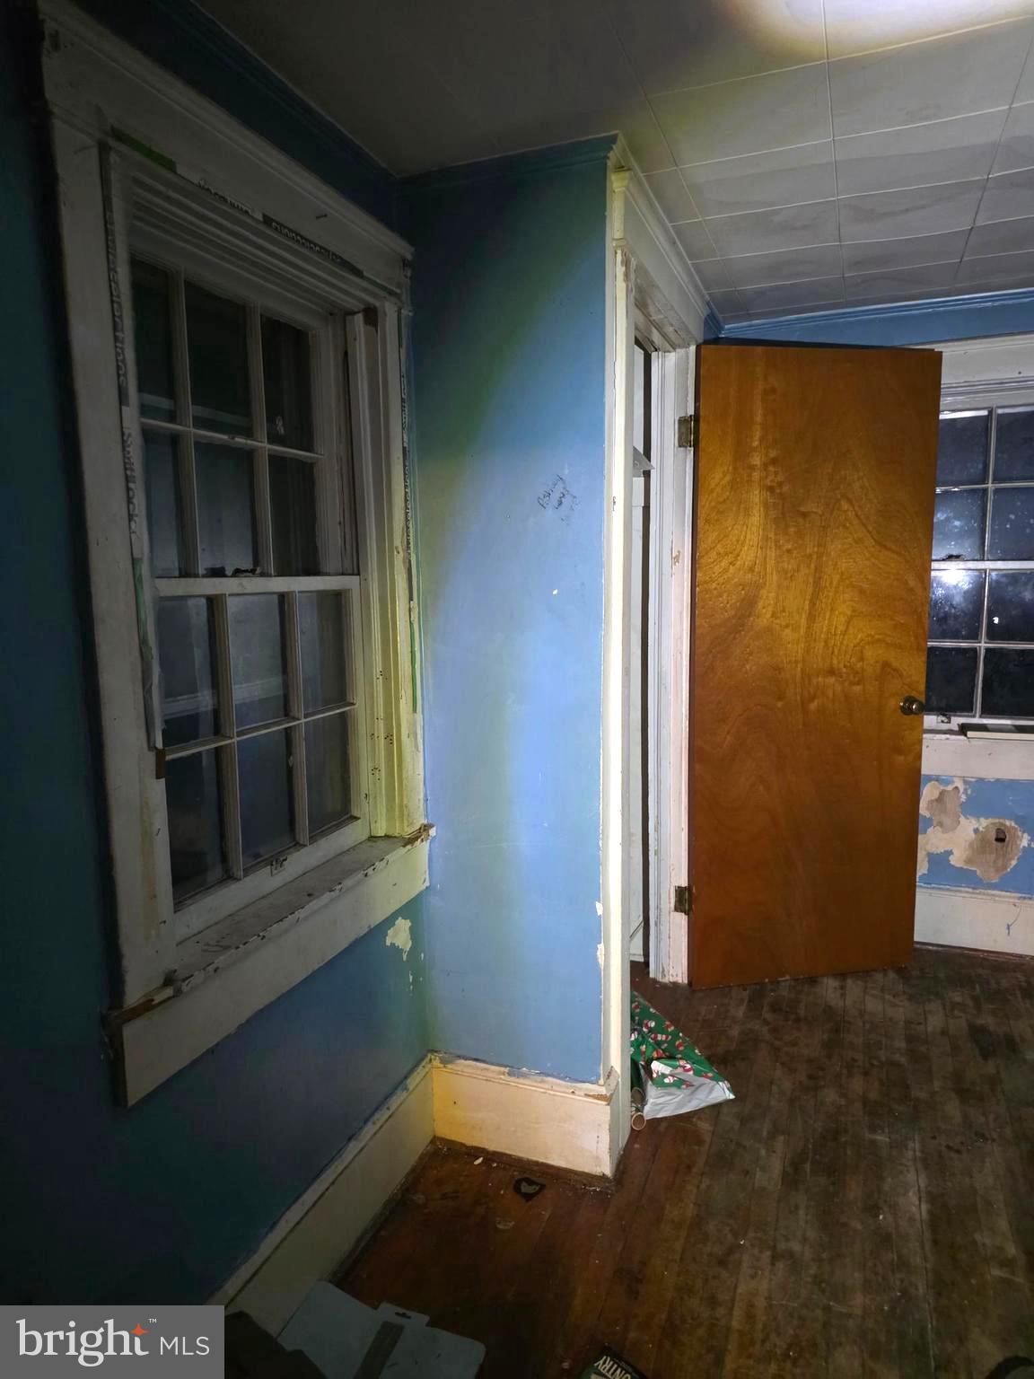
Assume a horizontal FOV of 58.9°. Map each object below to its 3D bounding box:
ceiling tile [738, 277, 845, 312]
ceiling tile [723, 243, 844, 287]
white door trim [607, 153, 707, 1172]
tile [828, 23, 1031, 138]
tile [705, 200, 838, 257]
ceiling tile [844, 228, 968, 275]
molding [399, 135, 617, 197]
[{"bbox_3d":[0.845,-1.220,2.819,0.305,0.015,0.305,2,8,20],"label":"ceiling tile"},{"bbox_3d":[0.744,-1.185,2.555,0.305,0.015,0.305,2,8,20],"label":"ceiling tile"},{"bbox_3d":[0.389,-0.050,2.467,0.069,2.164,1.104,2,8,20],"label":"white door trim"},{"bbox_3d":[0.711,-1.061,1.602,0.305,0.015,0.305,2,8,20],"label":"tile"},{"bbox_3d":[0.640,-1.148,2.280,0.305,0.015,0.305,2,8,20],"label":"tile"},{"bbox_3d":[1.031,-1.175,2.447,0.305,0.015,0.305,2,8,20],"label":"ceiling tile"},{"bbox_3d":[-0.027,-1.058,1.866,0.489,0.040,0.036,2,8,20],"label":"molding"}]

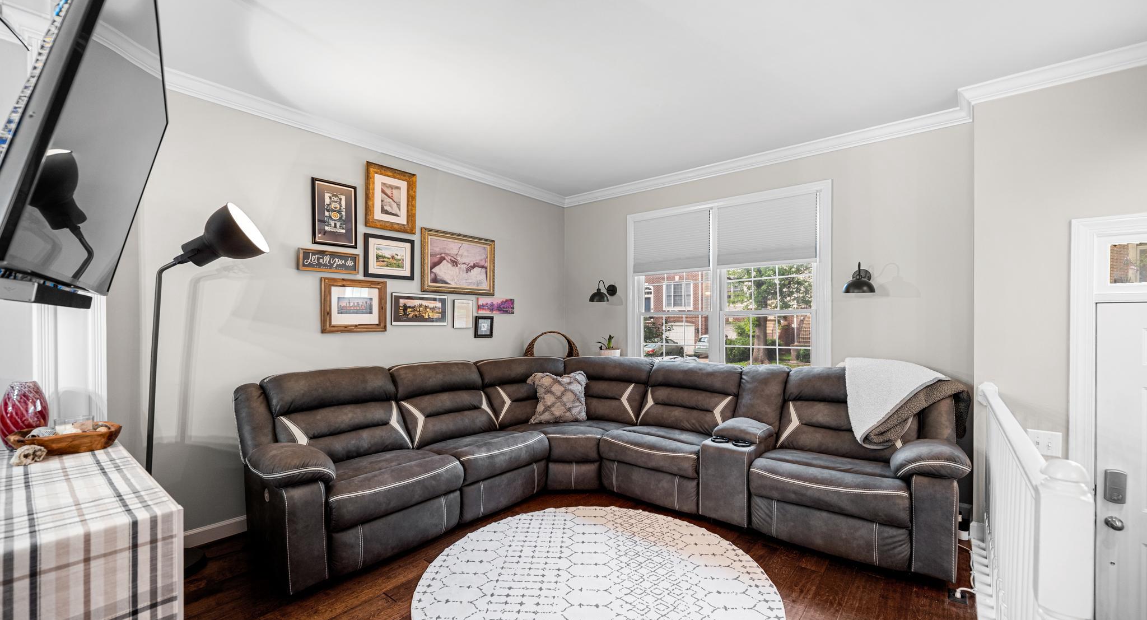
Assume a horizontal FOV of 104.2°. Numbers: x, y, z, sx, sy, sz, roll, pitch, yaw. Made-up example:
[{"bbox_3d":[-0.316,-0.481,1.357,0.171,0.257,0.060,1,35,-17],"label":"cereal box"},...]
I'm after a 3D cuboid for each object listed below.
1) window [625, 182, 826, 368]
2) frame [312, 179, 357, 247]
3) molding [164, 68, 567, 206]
[{"bbox_3d":[1.285,0.043,4.011,1.850,2.047,0.100,0,-1,41],"label":"window"},{"bbox_3d":[-1.732,-0.694,3.242,0.022,0.465,0.308,-1,-2,40],"label":"frame"},{"bbox_3d":[-1.236,-1.276,3.789,0.070,0.090,3.600,0,-1,41],"label":"molding"}]

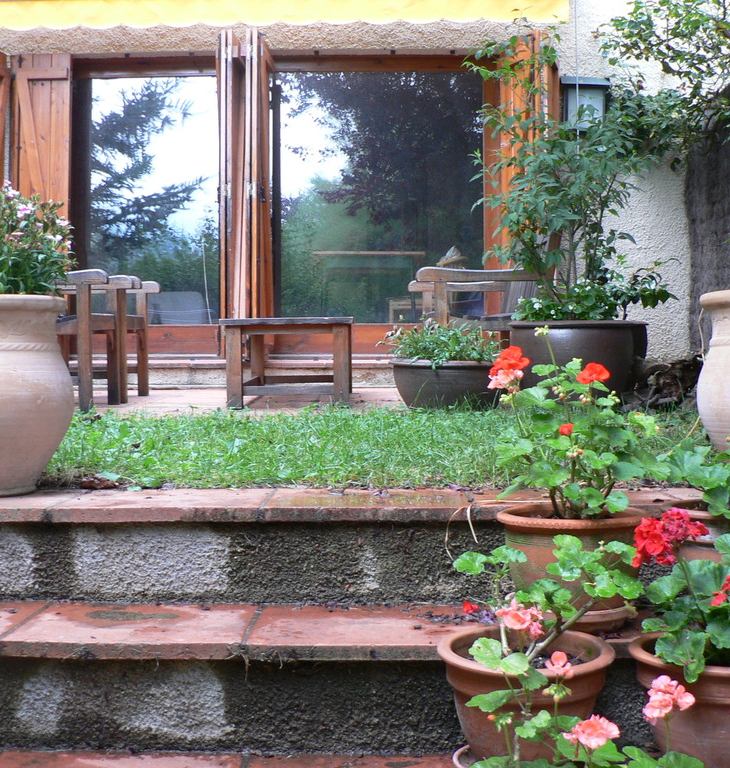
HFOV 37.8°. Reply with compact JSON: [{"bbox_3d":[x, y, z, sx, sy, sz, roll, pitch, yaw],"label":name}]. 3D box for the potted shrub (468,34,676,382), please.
[{"bbox_3d":[0.901,-0.689,4.600,0.920,1.650,0.880,0,2,0],"label":"potted shrub"}]

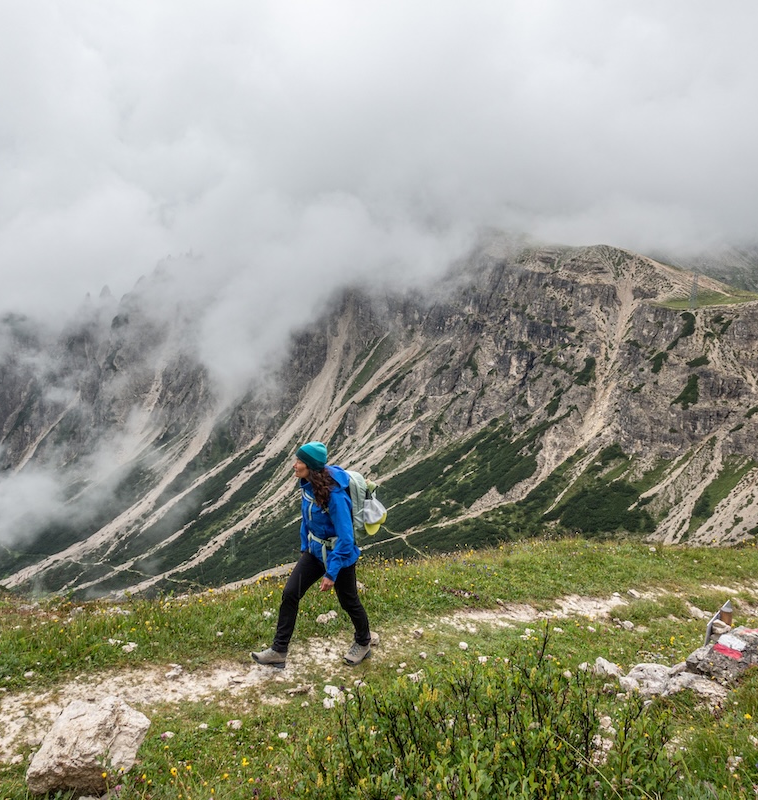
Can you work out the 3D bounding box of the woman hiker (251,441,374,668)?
[{"bbox_3d":[-0.473,1.092,5.690,0.800,1.630,0.500,-2,7,-25],"label":"woman hiker"}]

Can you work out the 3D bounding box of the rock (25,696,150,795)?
[{"bbox_3d":[-1.392,1.645,3.820,0.480,0.350,0.410,3,7,18],"label":"rock"}]

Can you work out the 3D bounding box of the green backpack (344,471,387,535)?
[{"bbox_3d":[-0.127,0.755,5.780,0.250,0.490,0.290,-6,9,-25],"label":"green backpack"}]

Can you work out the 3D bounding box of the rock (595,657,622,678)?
[{"bbox_3d":[1.514,1.772,5.300,0.170,0.115,0.140,2,6,12],"label":"rock"}]

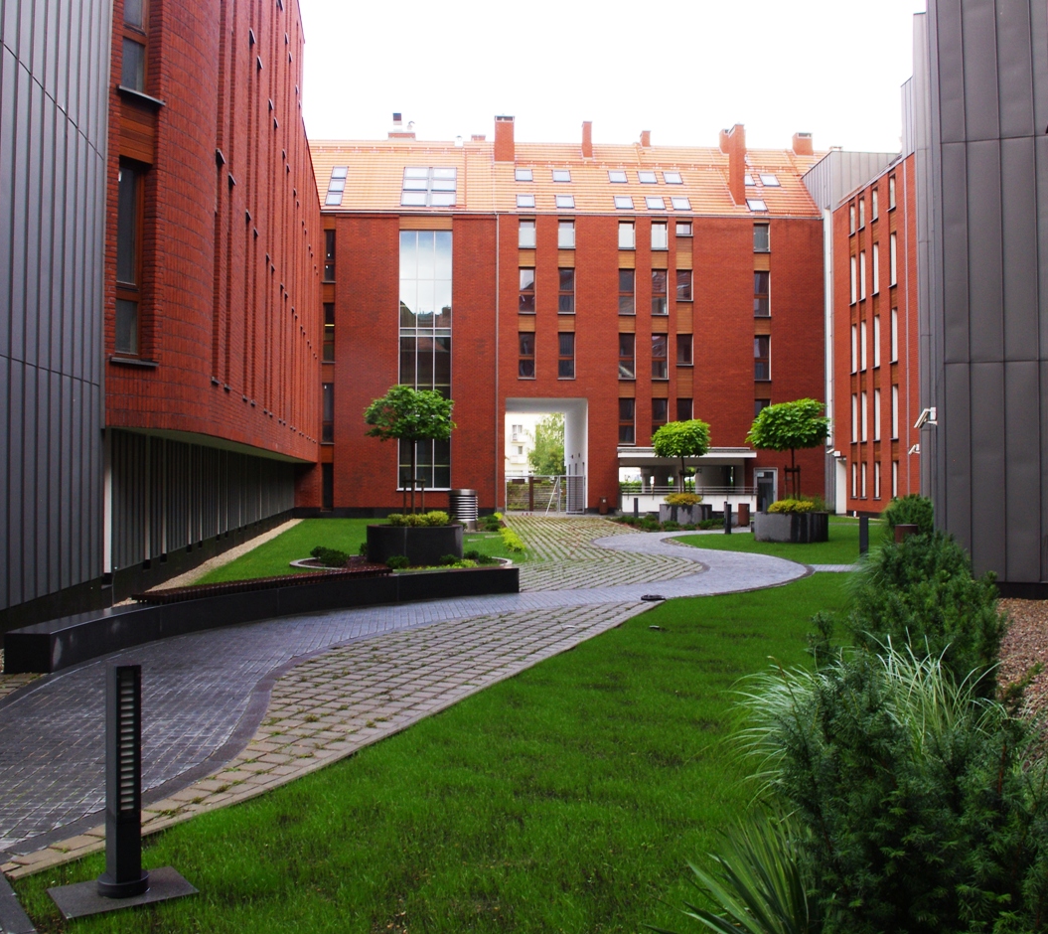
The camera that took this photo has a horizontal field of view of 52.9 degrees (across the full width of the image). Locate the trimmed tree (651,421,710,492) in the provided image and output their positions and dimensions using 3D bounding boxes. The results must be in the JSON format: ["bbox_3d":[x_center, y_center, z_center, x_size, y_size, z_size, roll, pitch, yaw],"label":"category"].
[{"bbox_3d":[5.756,-0.236,38.600,2.200,3.100,2.150,0,-1,-2],"label":"trimmed tree"}]

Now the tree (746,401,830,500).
[{"bbox_3d":[6.808,-0.313,27.200,2.150,3.000,2.100,0,-1,-2],"label":"tree"}]

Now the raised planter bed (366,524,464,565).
[{"bbox_3d":[-2.095,1.477,20.400,1.920,0.720,1.920,0,-1,-2],"label":"raised planter bed"}]

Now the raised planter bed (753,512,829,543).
[{"bbox_3d":[6.907,1.577,27.200,1.920,0.720,1.920,0,-1,-2],"label":"raised planter bed"}]

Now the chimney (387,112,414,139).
[{"bbox_3d":[-6.249,-17.322,53.500,1.380,1.350,0.850,0,-1,-2],"label":"chimney"}]

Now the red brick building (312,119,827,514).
[{"bbox_3d":[1.980,-7.368,54.200,23.800,19.200,11.800,0,-1,-2],"label":"red brick building"}]

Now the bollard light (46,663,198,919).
[{"bbox_3d":[-1.563,1.210,4.110,0.475,0.885,0.330,1,-1,-34],"label":"bollard light"}]

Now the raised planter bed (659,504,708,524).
[{"bbox_3d":[5.897,1.705,38.600,1.920,0.720,1.920,0,-1,-2],"label":"raised planter bed"}]

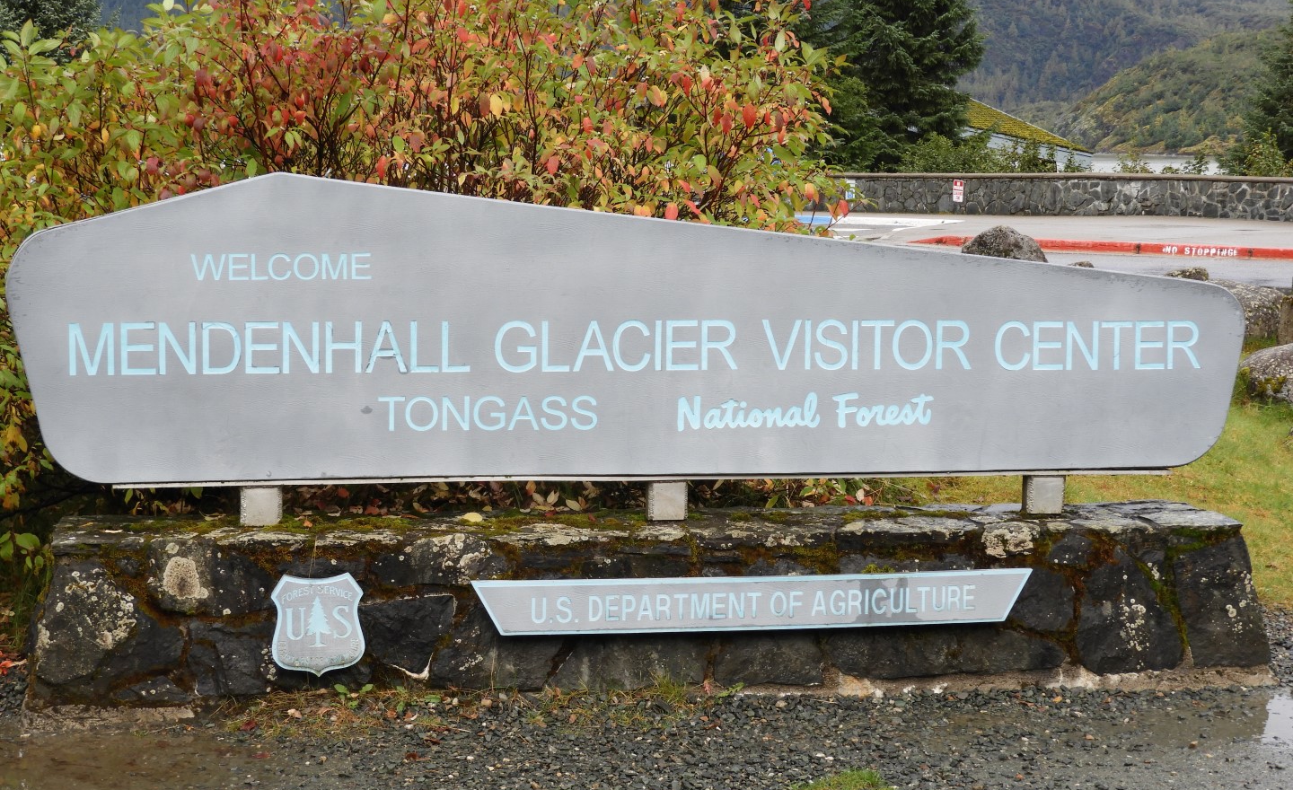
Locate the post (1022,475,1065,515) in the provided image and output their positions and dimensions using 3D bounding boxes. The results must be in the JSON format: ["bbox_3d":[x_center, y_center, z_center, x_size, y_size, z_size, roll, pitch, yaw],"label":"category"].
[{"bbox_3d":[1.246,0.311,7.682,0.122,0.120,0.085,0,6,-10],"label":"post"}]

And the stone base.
[{"bbox_3d":[0.032,0.620,7.459,3.730,0.488,0.560,0,6,-10],"label":"stone base"}]

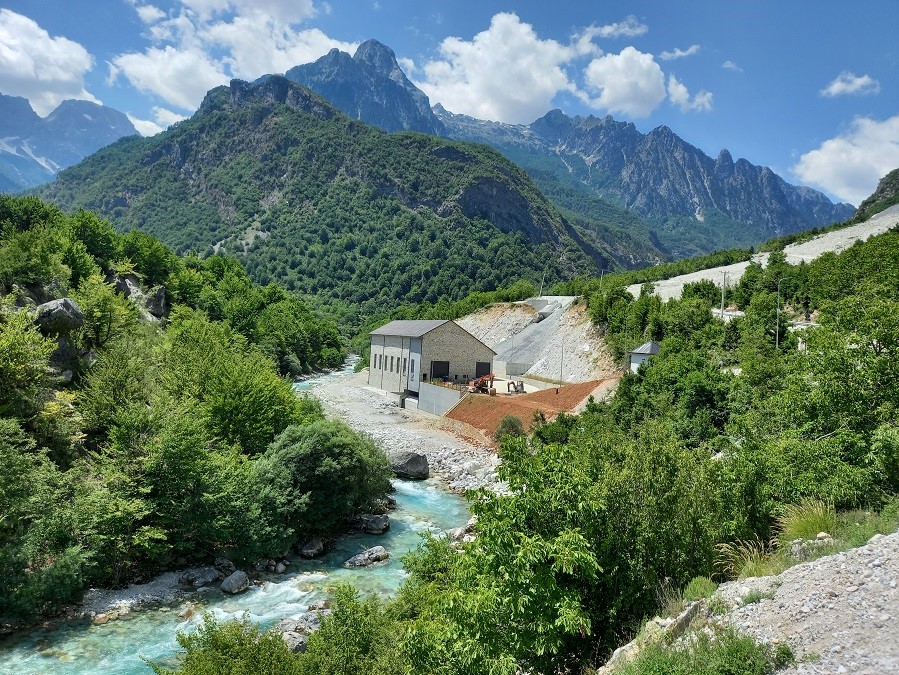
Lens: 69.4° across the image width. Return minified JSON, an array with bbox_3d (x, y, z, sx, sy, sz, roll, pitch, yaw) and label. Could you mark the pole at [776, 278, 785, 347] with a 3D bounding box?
[{"bbox_3d":[36.971,-2.448,73.007,0.300,8.600,0.300,3,0,0],"label":"pole"}]

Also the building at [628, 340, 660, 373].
[{"bbox_3d":[34.661,3.449,112.000,4.800,5.800,5.000,3,0,-33],"label":"building"}]

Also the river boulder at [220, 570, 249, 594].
[{"bbox_3d":[-15.285,17.365,46.296,1.900,1.150,1.450,3,0,-14],"label":"river boulder"}]

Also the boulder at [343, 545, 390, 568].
[{"bbox_3d":[-6.666,17.527,52.539,3.400,1.200,1.600,3,0,-26],"label":"boulder"}]

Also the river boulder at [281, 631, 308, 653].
[{"bbox_3d":[-8.911,17.448,37.611,1.500,1.000,1.300,3,0,-6],"label":"river boulder"}]

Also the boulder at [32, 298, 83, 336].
[{"bbox_3d":[-42.140,-2.156,70.000,4.600,3.600,3.800,3,0,29],"label":"boulder"}]

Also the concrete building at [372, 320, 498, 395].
[{"bbox_3d":[-5.701,4.288,161.623,18.176,16.969,34.790,3,0,-26],"label":"concrete building"}]

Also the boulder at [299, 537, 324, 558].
[{"bbox_3d":[-11.360,17.309,53.654,1.900,1.200,1.500,3,0,-11],"label":"boulder"}]

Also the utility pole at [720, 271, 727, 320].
[{"bbox_3d":[54.752,-8.316,130.008,0.400,10.000,0.350,3,0,0],"label":"utility pole"}]

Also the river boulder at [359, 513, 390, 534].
[{"bbox_3d":[-6.890,17.179,60.082,2.900,1.450,2.200,3,0,-6],"label":"river boulder"}]

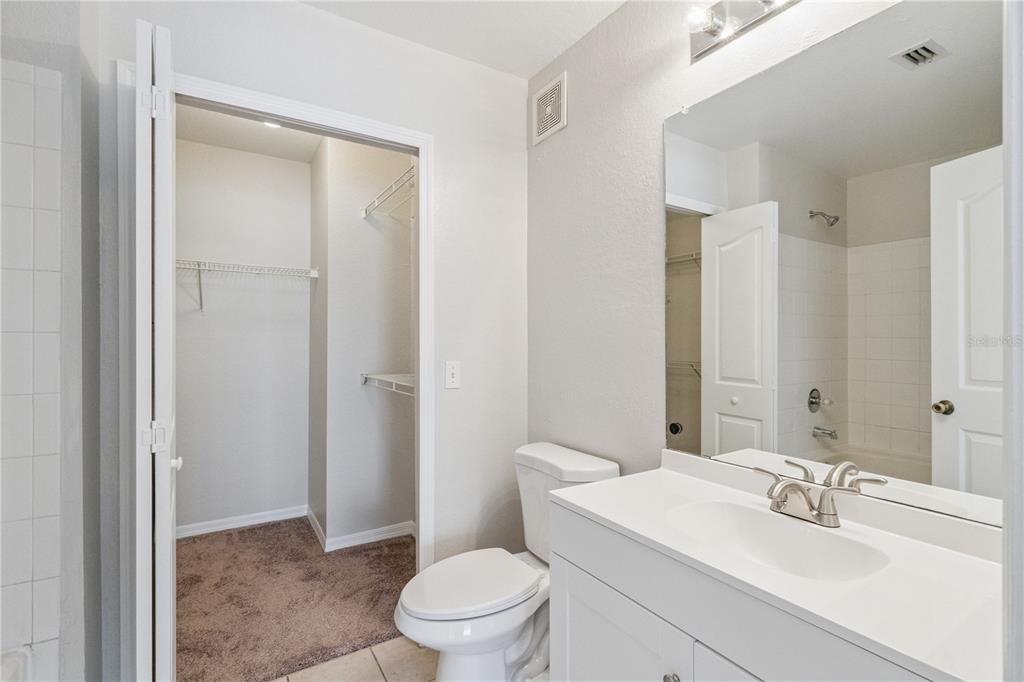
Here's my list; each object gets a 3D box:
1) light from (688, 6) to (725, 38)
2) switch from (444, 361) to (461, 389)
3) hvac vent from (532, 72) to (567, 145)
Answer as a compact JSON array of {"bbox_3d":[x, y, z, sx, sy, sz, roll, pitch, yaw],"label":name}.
[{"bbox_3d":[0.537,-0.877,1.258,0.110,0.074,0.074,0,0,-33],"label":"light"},{"bbox_3d":[-0.248,0.142,1.916,0.071,0.116,0.014,0,0,-31],"label":"switch"},{"bbox_3d":[0.164,-0.998,1.961,0.020,0.225,0.224,0,0,-33],"label":"hvac vent"}]

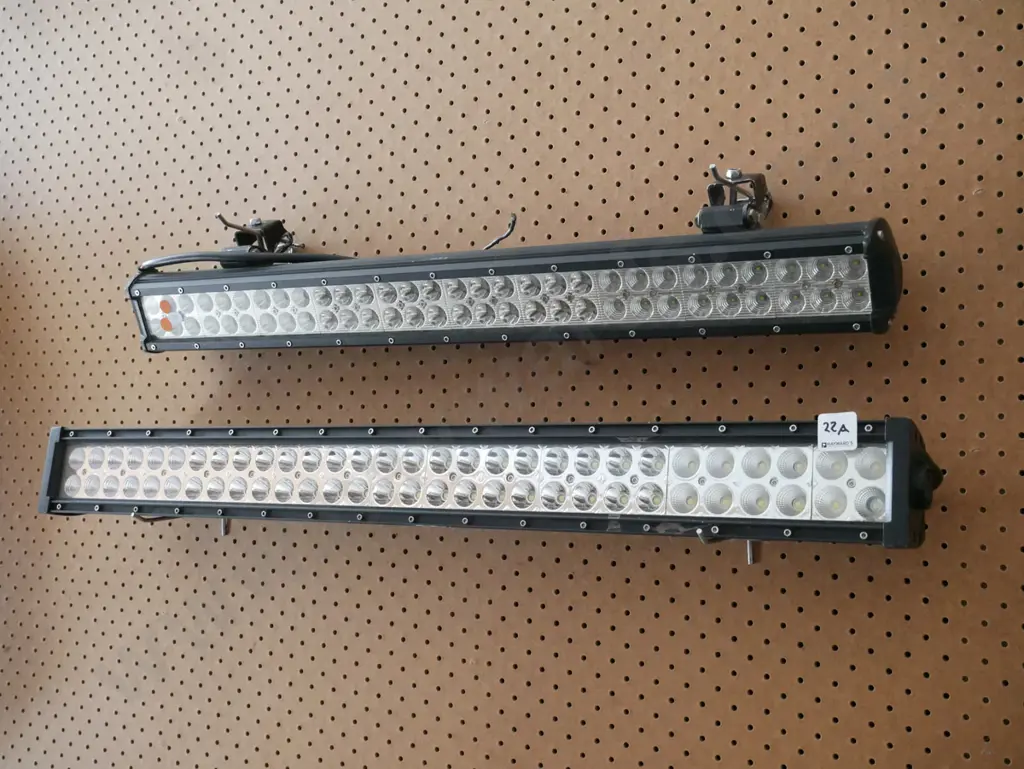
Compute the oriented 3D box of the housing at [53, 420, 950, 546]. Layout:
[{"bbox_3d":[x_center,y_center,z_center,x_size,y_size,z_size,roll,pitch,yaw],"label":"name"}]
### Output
[{"bbox_3d":[-0.084,0.083,0.911,0.828,0.087,0.069,-2,-16,26],"label":"housing"}]

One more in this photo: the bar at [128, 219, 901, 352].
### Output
[{"bbox_3d":[-0.049,-0.075,0.910,0.714,0.075,0.064,0,23,27],"label":"bar"}]

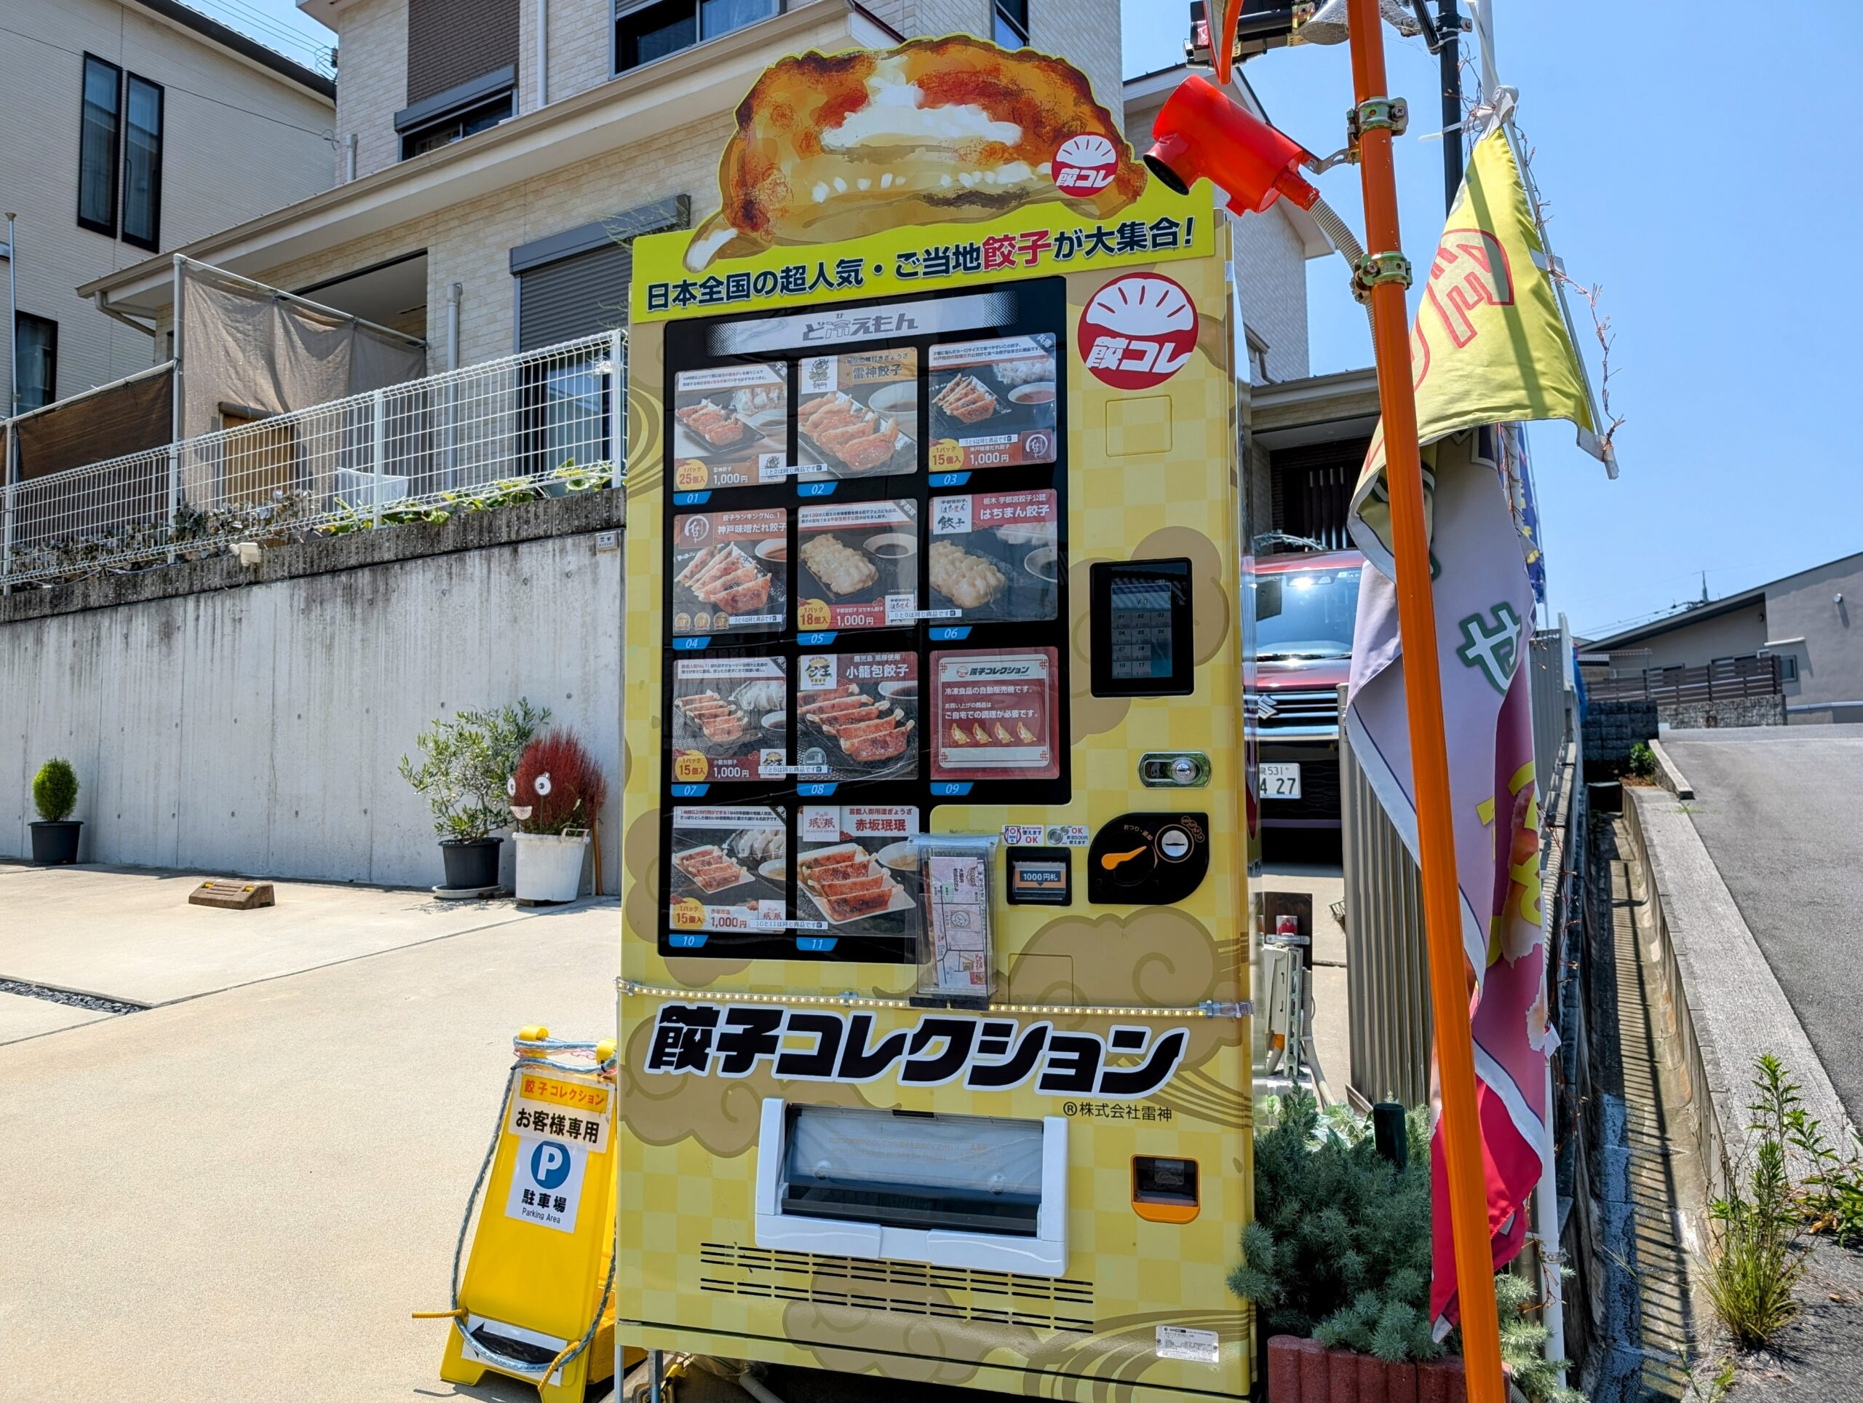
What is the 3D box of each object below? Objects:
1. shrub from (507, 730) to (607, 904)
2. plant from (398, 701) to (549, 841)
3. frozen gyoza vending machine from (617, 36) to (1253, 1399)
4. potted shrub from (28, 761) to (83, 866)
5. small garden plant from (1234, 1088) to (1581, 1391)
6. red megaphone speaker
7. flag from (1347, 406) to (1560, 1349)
[{"bbox_3d":[-1.724,0.532,5.950,0.440,0.800,0.430,-3,-5,29],"label":"shrub"},{"bbox_3d":[-2.219,0.334,6.250,0.690,0.670,0.600,-3,-5,29],"label":"plant"},{"bbox_3d":[0.069,0.042,2.450,1.035,2.282,0.770,-2,-4,17],"label":"frozen gyoza vending machine"},{"bbox_3d":[-5.618,0.705,8.300,0.340,0.670,0.340,-3,-5,29],"label":"potted shrub"},{"bbox_3d":[0.792,0.914,2.170,0.530,0.470,0.450,-2,-4,14],"label":"small garden plant"},{"bbox_3d":[0.462,-0.856,1.980,0.260,0.150,0.115,35,-20,13],"label":"red megaphone speaker"},{"bbox_3d":[0.821,0.274,2.040,0.310,1.380,0.190,-2,-5,20],"label":"flag"}]

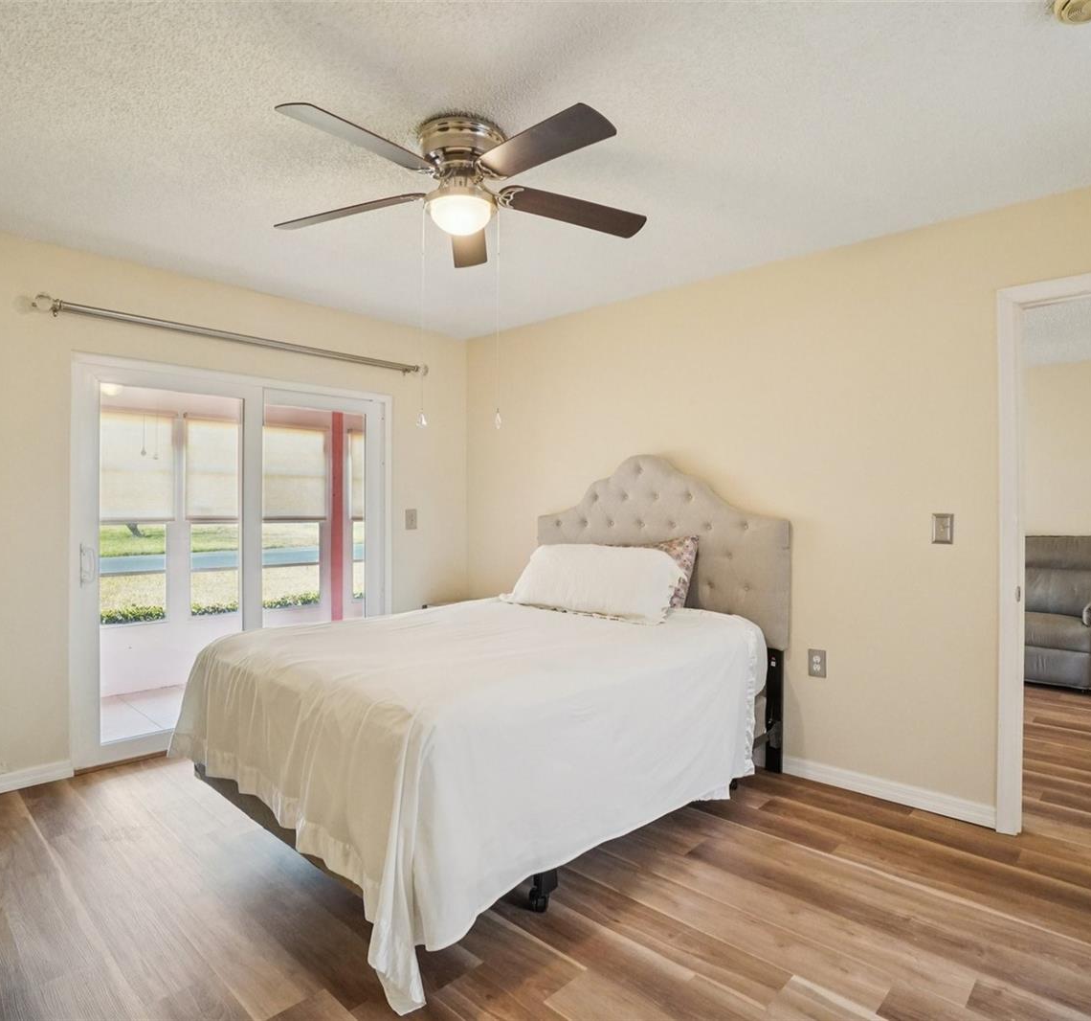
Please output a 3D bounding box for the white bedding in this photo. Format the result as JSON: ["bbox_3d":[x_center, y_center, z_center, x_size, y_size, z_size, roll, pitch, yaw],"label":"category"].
[{"bbox_3d":[-0.191,0.828,2.744,1.608,0.631,2.062,2,2,43],"label":"white bedding"}]

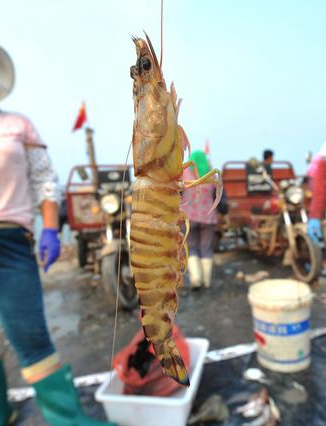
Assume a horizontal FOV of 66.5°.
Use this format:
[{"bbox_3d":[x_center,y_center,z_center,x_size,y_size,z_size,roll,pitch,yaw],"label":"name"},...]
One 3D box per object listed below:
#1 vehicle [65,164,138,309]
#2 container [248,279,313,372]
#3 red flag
[{"bbox_3d":[-0.700,0.100,3.400,1.150,1.400,2.950,-3,2,-9],"label":"vehicle"},{"bbox_3d":[0.653,0.606,1.372,0.315,0.380,0.315,-3,2,0],"label":"container"},{"bbox_3d":[-1.175,-1.344,3.500,0.240,0.420,0.080,-4,2,-17],"label":"red flag"}]

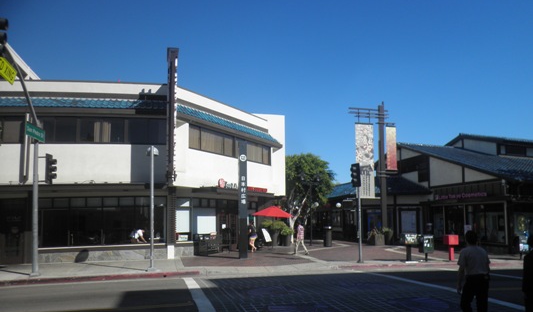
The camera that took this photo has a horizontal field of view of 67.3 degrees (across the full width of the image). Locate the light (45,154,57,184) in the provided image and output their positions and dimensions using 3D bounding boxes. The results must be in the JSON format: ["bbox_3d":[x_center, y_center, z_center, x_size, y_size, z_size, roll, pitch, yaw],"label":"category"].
[{"bbox_3d":[-7.561,0.473,14.029,0.380,1.020,0.330,1,-9,-14],"label":"light"}]

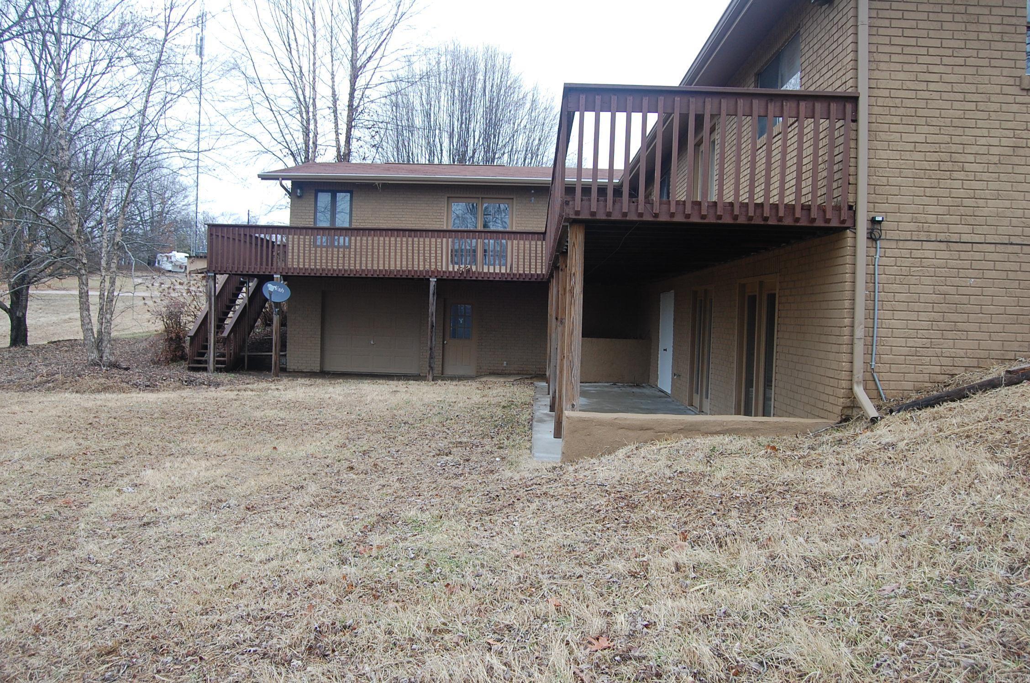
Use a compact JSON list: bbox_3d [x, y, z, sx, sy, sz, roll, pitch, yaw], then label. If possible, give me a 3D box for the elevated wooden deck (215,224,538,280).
[{"bbox_3d":[-3.238,-2.135,19.308,8.102,1.140,2.300,1,2,2],"label":"elevated wooden deck"}]

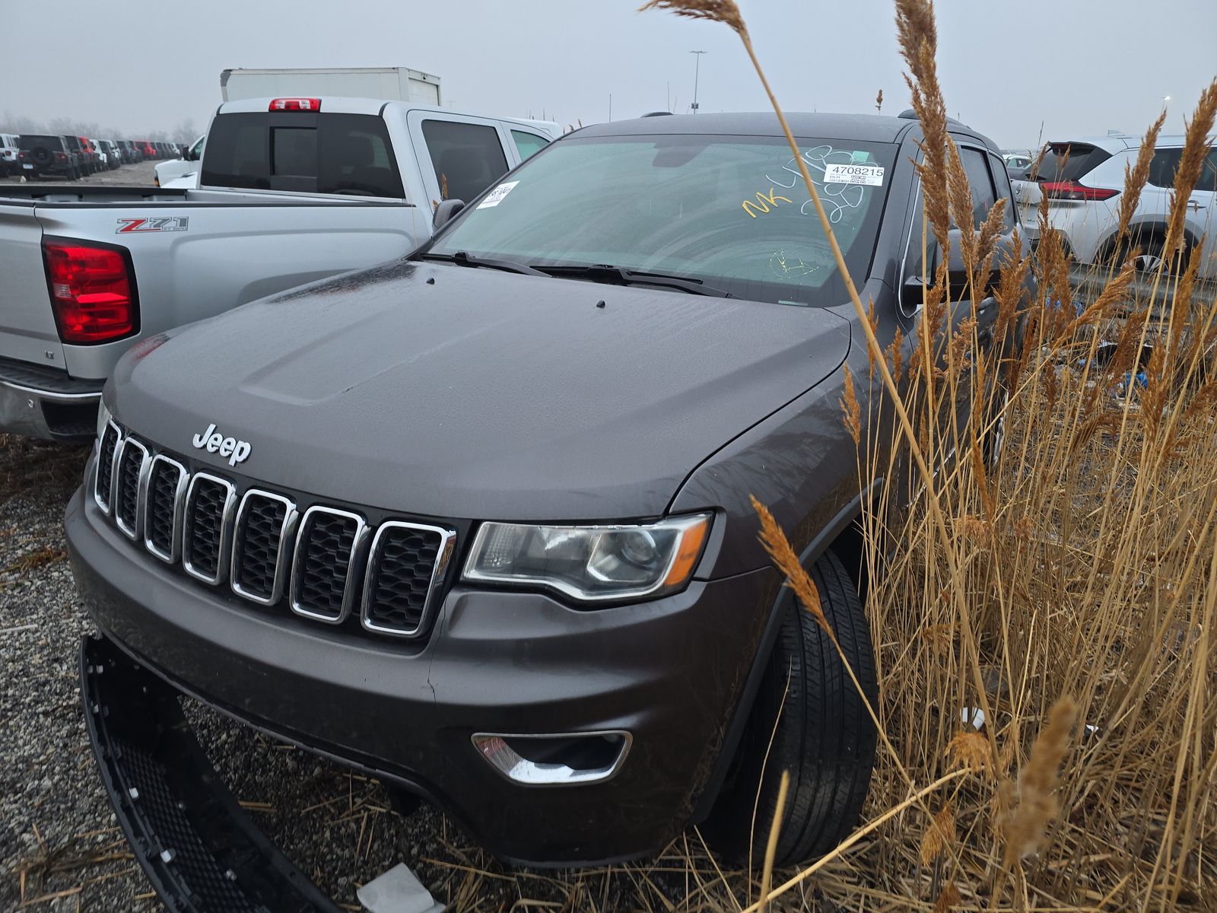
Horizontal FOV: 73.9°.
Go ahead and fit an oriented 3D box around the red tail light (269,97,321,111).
[{"bbox_3d":[-1.766,-1.997,4.601,0.375,0.075,0.090,10,21,22],"label":"red tail light"}]

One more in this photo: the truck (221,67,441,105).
[{"bbox_3d":[-8.150,-8.170,21.300,7.200,3.400,2.400,5,20,9],"label":"truck"}]

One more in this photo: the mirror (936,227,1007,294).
[{"bbox_3d":[1.005,-0.540,2.269,0.220,0.180,0.130,14,22,29],"label":"mirror"}]

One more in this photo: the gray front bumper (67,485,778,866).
[{"bbox_3d":[-0.651,0.341,1.731,1.890,0.620,0.540,14,22,29],"label":"gray front bumper"}]

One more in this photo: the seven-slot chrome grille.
[{"bbox_3d":[-0.720,0.121,1.514,1.020,0.210,0.160,14,22,29],"label":"seven-slot chrome grille"}]

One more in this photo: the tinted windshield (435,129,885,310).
[{"bbox_3d":[0.146,-0.840,2.635,1.550,0.140,0.931,14,51,29],"label":"tinted windshield"}]

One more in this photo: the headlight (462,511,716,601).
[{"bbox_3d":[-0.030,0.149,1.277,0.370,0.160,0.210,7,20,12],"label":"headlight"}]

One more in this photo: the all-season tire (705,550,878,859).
[{"bbox_3d":[0.380,0.524,1.956,0.250,0.775,0.775,0,19,-7],"label":"all-season tire"}]

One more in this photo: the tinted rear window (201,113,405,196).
[{"bbox_3d":[-1.797,-1.734,4.642,1.520,0.420,0.090,10,12,22],"label":"tinted rear window"}]

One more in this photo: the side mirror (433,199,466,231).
[{"bbox_3d":[-0.639,-0.944,3.207,0.220,0.180,0.130,14,22,29],"label":"side mirror"}]

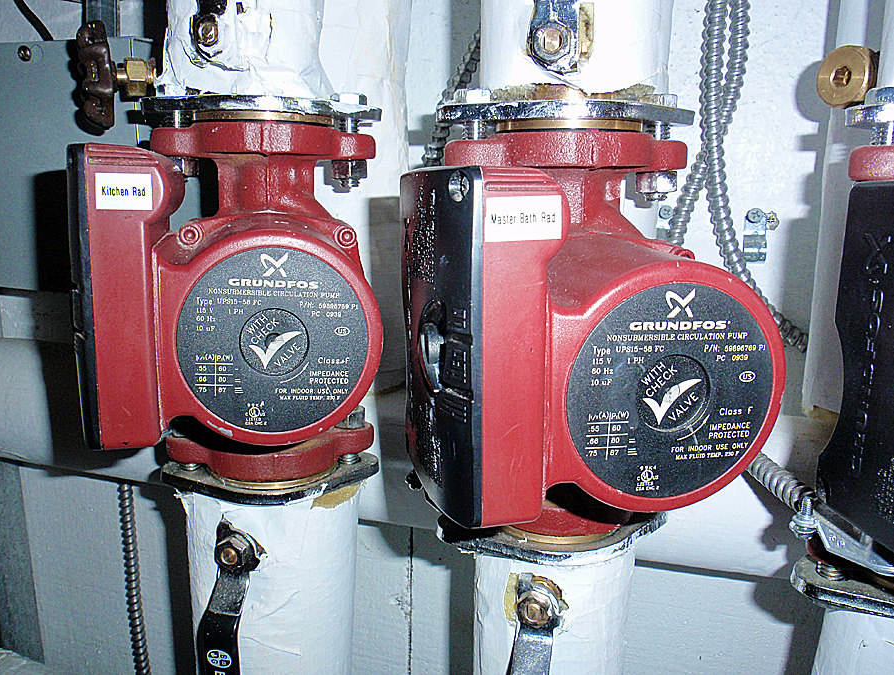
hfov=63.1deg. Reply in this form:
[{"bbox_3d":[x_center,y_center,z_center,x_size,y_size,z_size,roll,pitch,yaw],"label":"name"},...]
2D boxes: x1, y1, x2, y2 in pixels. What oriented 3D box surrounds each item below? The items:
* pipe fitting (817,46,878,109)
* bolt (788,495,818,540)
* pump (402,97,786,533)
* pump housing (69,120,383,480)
[{"bbox_3d":[0.164,-0.105,0.294,0.015,0.023,0.023,-4,12,-22],"label":"pipe fitting"},{"bbox_3d":[0.135,0.068,0.275,0.010,0.017,0.010,4,12,17],"label":"bolt"},{"bbox_3d":[0.048,0.003,0.288,0.122,0.165,0.134,-2,12,-10],"label":"pump"},{"bbox_3d":[-0.089,-0.012,0.329,0.122,0.165,0.134,-1,11,-14],"label":"pump housing"}]

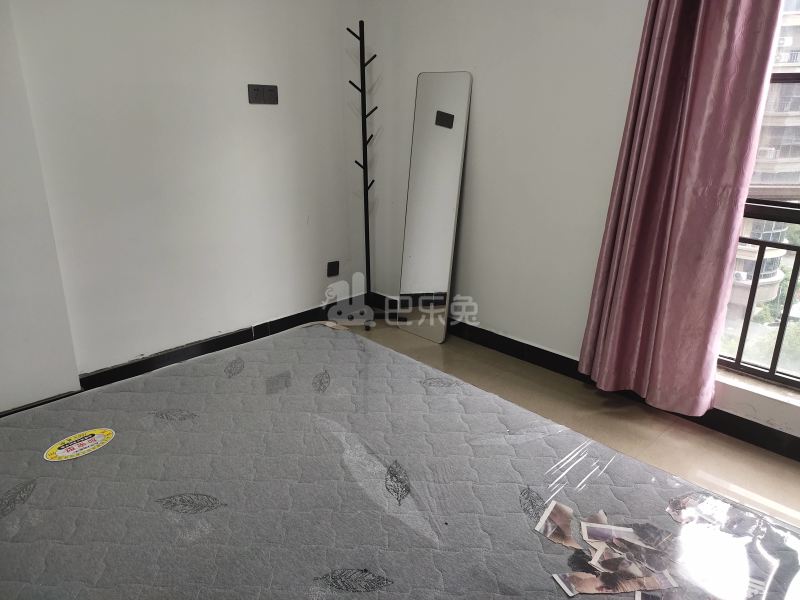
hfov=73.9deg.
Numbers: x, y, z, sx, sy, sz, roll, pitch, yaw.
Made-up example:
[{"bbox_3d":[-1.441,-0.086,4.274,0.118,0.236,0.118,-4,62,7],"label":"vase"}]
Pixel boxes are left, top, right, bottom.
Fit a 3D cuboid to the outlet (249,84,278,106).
[{"bbox_3d":[-0.705,-1.066,2.763,0.172,0.088,0.010,-18,26,-42],"label":"outlet"}]

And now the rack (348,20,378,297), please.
[{"bbox_3d":[-0.184,-0.699,3.139,0.330,1.710,0.330,1,19,0],"label":"rack"}]

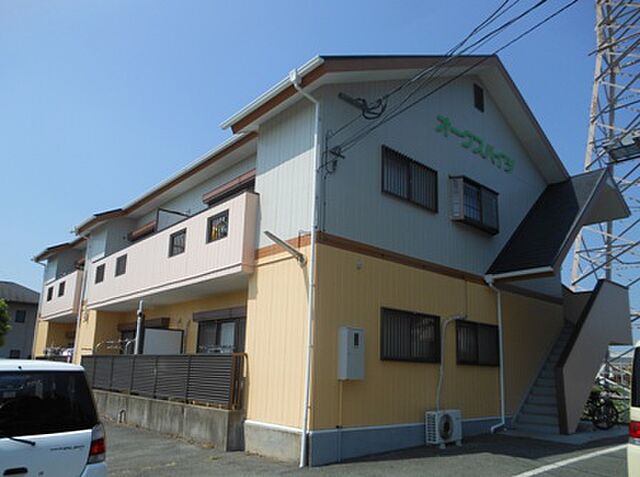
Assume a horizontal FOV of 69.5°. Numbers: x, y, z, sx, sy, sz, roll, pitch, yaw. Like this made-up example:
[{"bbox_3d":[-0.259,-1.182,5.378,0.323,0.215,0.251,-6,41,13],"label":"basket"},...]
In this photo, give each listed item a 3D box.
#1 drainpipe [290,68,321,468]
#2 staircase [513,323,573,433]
[{"bbox_3d":[-0.325,0.154,6.964,0.580,6.074,0.137,15,-20,-39],"label":"drainpipe"},{"bbox_3d":[5.720,3.107,10.981,3.636,2.582,0.938,15,-20,-39],"label":"staircase"}]

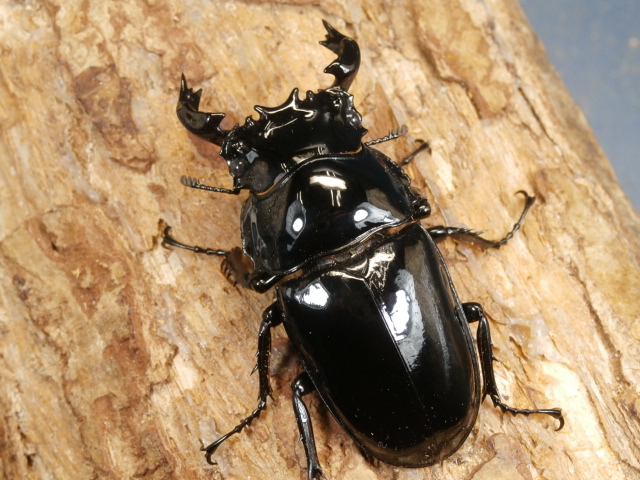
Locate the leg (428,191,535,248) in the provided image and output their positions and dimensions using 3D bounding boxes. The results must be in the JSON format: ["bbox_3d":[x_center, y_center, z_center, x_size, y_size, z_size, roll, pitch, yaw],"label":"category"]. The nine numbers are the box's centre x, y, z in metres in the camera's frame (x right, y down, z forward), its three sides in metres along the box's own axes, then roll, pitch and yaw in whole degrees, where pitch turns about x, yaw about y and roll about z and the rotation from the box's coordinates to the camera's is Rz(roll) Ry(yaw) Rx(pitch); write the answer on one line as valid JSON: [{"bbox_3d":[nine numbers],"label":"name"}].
[{"bbox_3d":[0.022,-0.002,0.163,0.019,0.006,0.006,-31,63,-20],"label":"leg"}]

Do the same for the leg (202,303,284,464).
[{"bbox_3d":[-0.008,0.017,0.149,0.004,0.008,0.022,21,58,11],"label":"leg"}]

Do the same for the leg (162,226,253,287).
[{"bbox_3d":[-0.013,0.002,0.160,0.017,0.006,0.004,29,60,16],"label":"leg"}]

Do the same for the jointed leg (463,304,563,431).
[{"bbox_3d":[0.022,0.016,0.151,0.006,0.008,0.019,-38,65,-23],"label":"jointed leg"}]

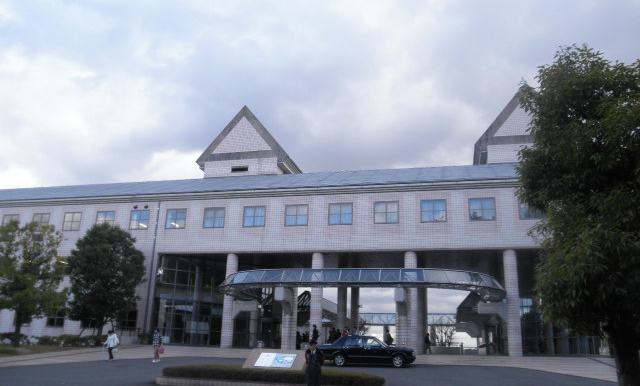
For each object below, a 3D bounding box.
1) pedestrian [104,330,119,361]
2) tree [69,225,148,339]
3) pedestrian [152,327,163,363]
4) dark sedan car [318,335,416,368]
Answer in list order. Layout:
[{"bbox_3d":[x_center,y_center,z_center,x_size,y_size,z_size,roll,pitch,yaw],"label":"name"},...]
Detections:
[{"bbox_3d":[-11.050,8.083,27.513,0.580,1.560,0.450,-3,-17,16],"label":"pedestrian"},{"bbox_3d":[-16.667,6.822,40.545,5.800,9.100,5.800,1,-16,0],"label":"tree"},{"bbox_3d":[-8.208,7.767,26.322,0.480,1.620,0.420,-11,-20,36],"label":"pedestrian"},{"bbox_3d":[2.320,7.609,25.012,4.690,1.450,1.720,-1,-16,10],"label":"dark sedan car"}]

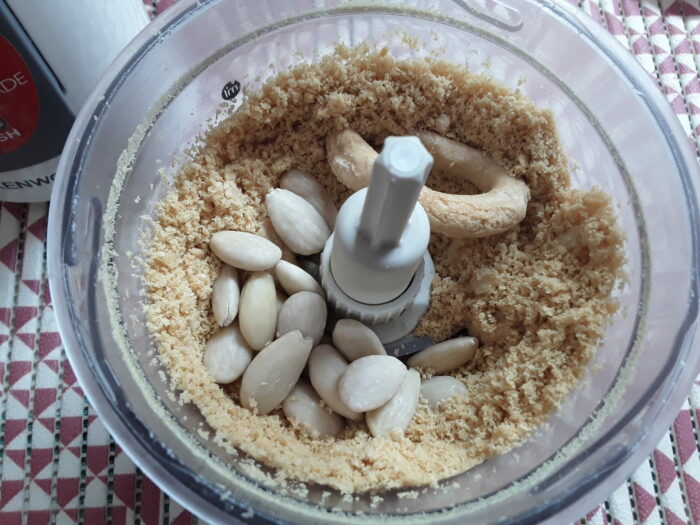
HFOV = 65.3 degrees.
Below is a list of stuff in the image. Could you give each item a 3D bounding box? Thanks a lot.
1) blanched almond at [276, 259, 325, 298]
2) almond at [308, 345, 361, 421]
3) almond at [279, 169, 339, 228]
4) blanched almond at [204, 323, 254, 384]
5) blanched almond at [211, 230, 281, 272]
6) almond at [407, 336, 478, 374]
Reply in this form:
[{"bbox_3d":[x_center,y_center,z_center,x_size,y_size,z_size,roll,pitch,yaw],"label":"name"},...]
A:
[{"bbox_3d":[-0.015,0.007,0.163,0.021,0.012,0.009,45,49,-2],"label":"blanched almond"},{"bbox_3d":[-0.004,0.033,0.152,0.012,0.008,0.024,-21,67,-19],"label":"almond"},{"bbox_3d":[-0.013,-0.019,0.173,0.013,0.009,0.024,-33,86,-13],"label":"almond"},{"bbox_3d":[-0.035,0.025,0.157,0.013,0.008,0.021,14,62,-5],"label":"blanched almond"},{"bbox_3d":[-0.030,-0.003,0.157,0.021,0.009,0.012,15,45,-5],"label":"blanched almond"},{"bbox_3d":[0.027,0.028,0.161,0.022,0.012,0.008,-21,54,-5],"label":"almond"}]

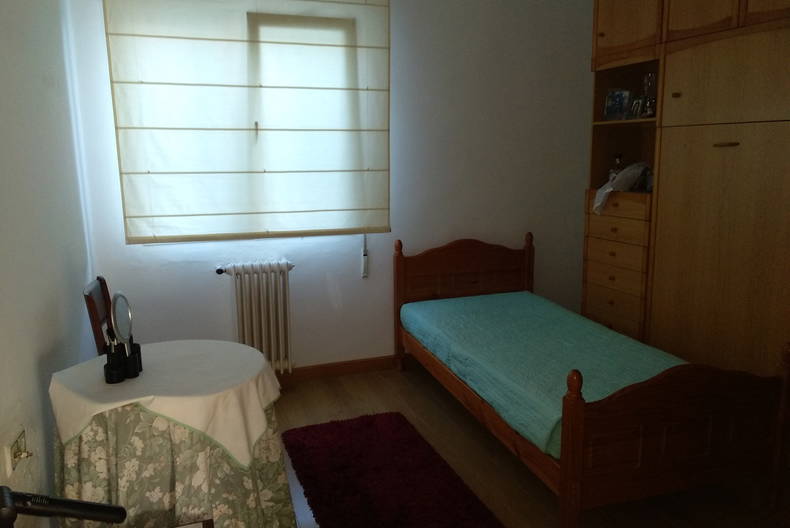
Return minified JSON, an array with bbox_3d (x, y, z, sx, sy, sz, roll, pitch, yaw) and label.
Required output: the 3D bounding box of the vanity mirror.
[{"bbox_3d":[-0.845,0.217,1.829,0.080,0.260,0.120,1,10,10],"label":"vanity mirror"}]

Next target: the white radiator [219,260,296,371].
[{"bbox_3d":[-0.815,0.332,3.595,0.416,0.683,0.130,-4,10,-18],"label":"white radiator"}]

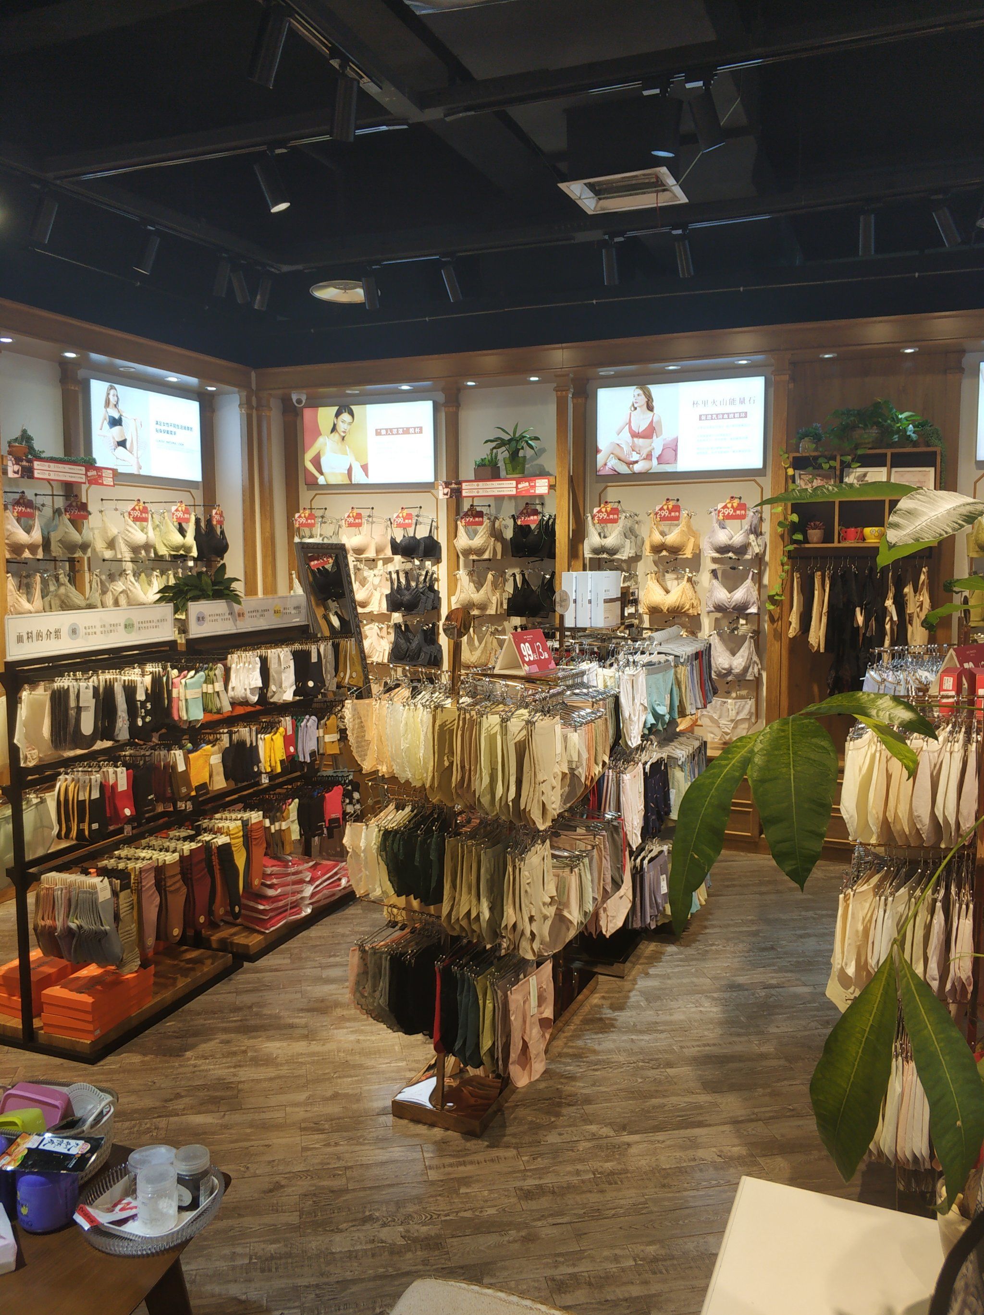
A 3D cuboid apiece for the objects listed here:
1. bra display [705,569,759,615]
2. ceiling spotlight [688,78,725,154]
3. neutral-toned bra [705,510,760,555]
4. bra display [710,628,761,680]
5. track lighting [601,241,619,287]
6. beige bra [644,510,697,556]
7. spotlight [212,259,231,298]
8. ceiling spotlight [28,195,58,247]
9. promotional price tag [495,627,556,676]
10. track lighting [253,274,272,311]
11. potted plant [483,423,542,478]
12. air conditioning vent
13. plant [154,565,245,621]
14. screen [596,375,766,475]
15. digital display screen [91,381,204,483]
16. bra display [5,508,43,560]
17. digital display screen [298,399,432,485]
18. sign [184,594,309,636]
[{"bbox_3d":[1.299,-0.356,5.555,0.270,0.255,0.150,2,7,21],"label":"bra display"},{"bbox_3d":[0.660,-1.672,3.161,0.095,0.210,0.085,-5,8,-39],"label":"ceiling spotlight"},{"bbox_3d":[1.296,-0.674,5.532,0.270,0.250,0.160,2,7,21],"label":"neutral-toned bra"},{"bbox_3d":[1.335,-0.014,5.612,0.265,0.270,0.170,2,7,21],"label":"bra display"},{"bbox_3d":[0.585,-1.957,5.090,0.078,0.210,0.105,3,7,32],"label":"track lighting"},{"bbox_3d":[1.002,-0.692,5.724,0.265,0.250,0.140,2,6,22],"label":"beige bra"},{"bbox_3d":[-1.328,-1.862,5.033,0.065,0.175,0.085,-6,9,-43],"label":"spotlight"},{"bbox_3d":[-1.850,-1.806,4.231,0.073,0.180,0.073,30,19,24],"label":"ceiling spotlight"},{"bbox_3d":[0.102,-0.018,2.983,0.120,0.120,0.147,5,8,43],"label":"promotional price tag"},{"bbox_3d":[-1.209,-1.926,5.421,0.073,0.180,0.073,-5,32,-40],"label":"track lighting"},{"bbox_3d":[0.121,-1.226,6.092,0.300,0.300,0.280,2,6,22],"label":"potted plant"},{"bbox_3d":[0.561,-1.985,4.309,0.448,0.060,0.448,2,7,21],"label":"air conditioning vent"},{"bbox_3d":[-1.240,-0.258,4.324,0.340,0.280,0.360,2,7,21],"label":"plant"},{"bbox_3d":[1.058,-1.309,5.832,0.950,0.500,0.070,2,6,22],"label":"screen"},{"bbox_3d":[-2.003,-1.306,5.993,0.070,0.495,0.910,2,6,22],"label":"digital display screen"},{"bbox_3d":[-2.223,-0.586,4.872,0.115,0.240,0.220,2,6,22],"label":"bra display"},{"bbox_3d":[-0.797,-1.370,6.580,0.945,0.498,0.070,2,6,22],"label":"digital display screen"},{"bbox_3d":[-1.013,-0.182,4.330,0.025,0.137,0.811,2,6,22],"label":"sign"}]

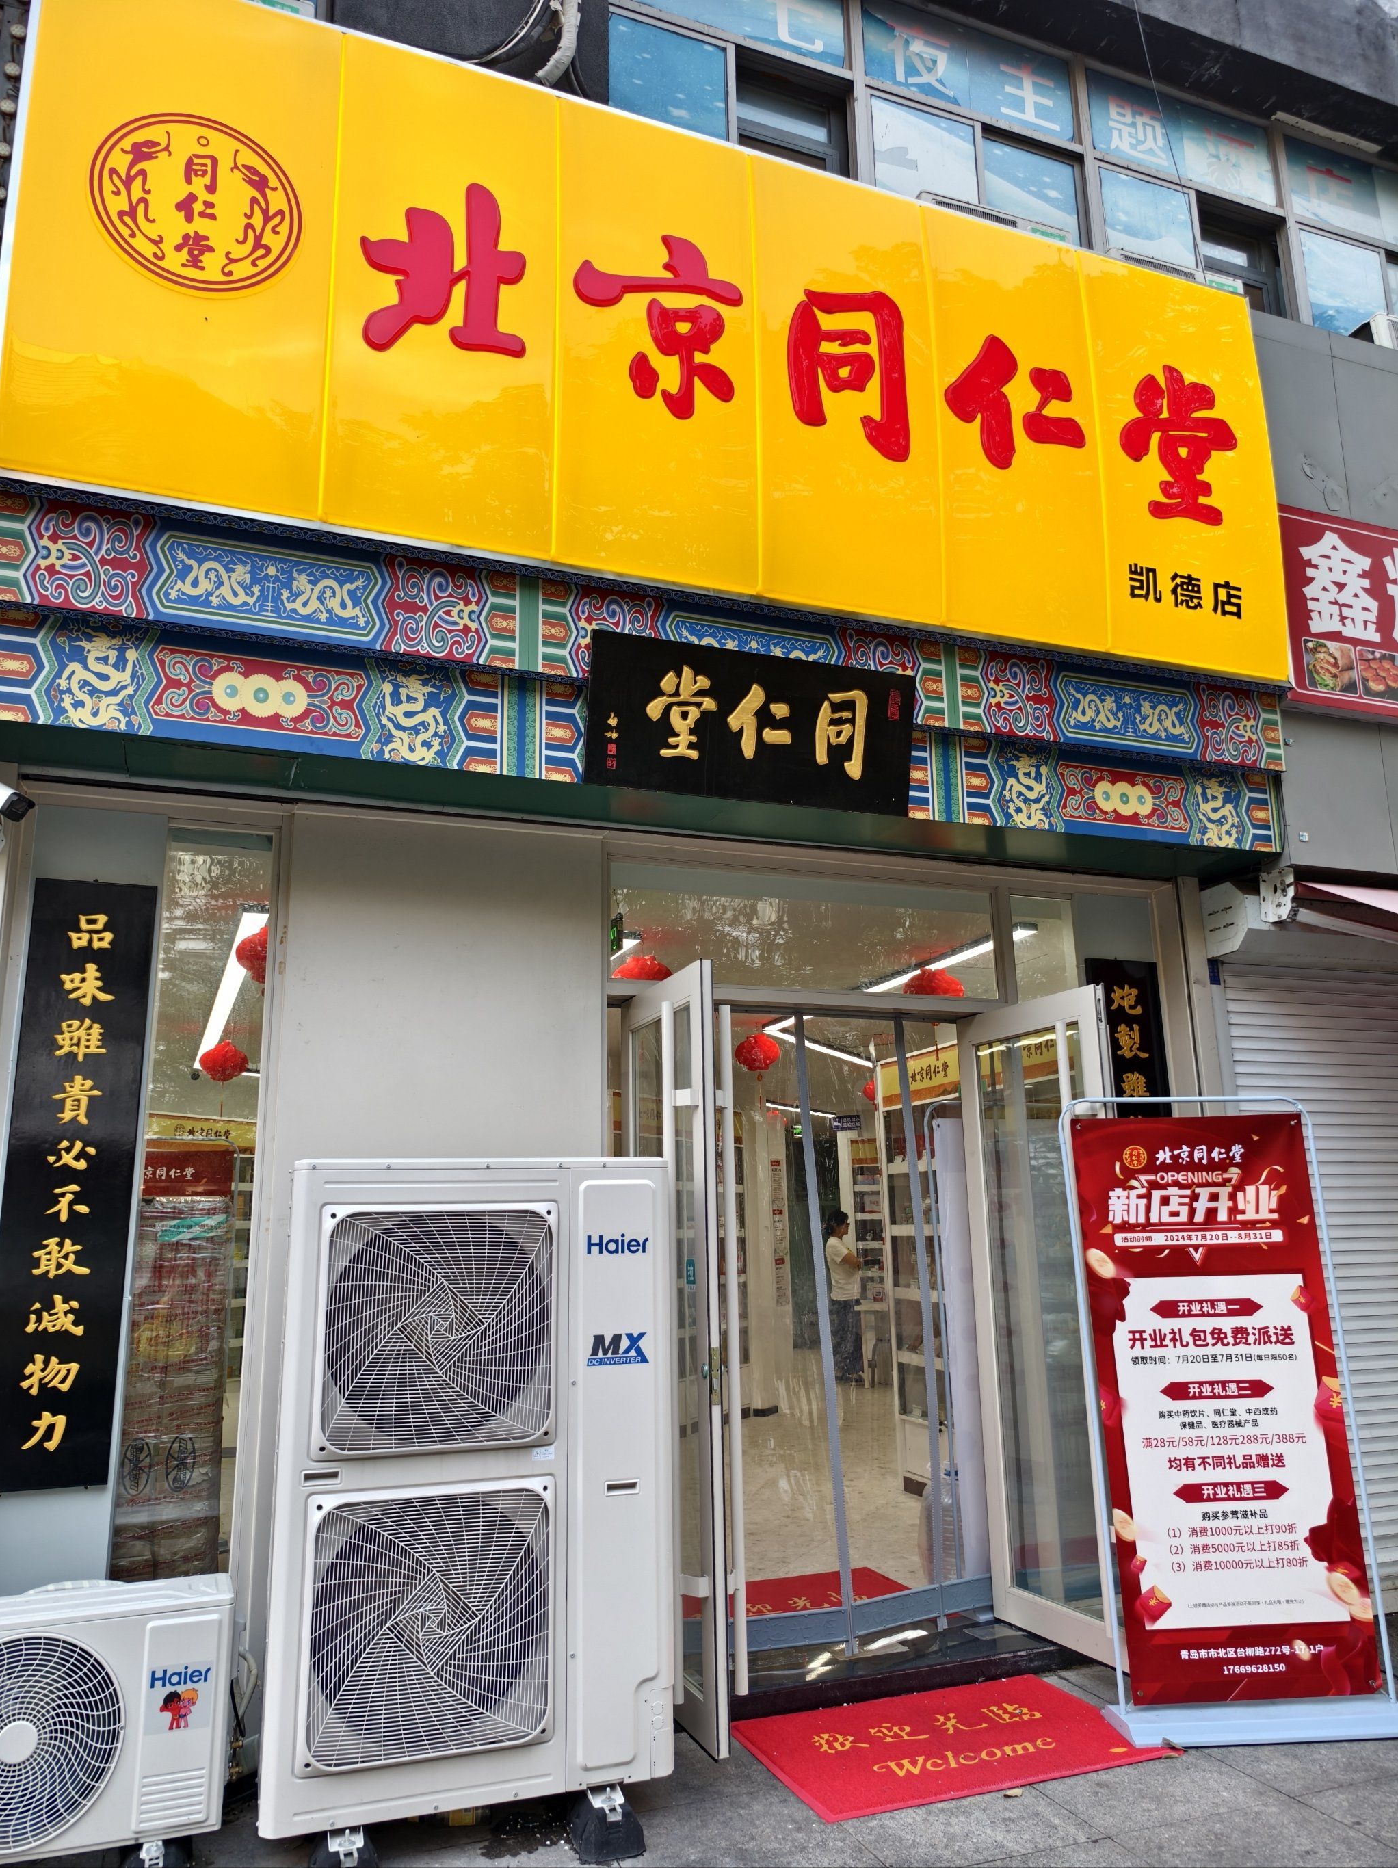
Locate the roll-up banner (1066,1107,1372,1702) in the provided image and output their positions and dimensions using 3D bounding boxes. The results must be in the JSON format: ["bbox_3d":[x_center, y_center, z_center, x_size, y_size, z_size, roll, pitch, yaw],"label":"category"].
[{"bbox_3d":[1.706,1.512,4.064,0.805,1.807,0.040,-1,-12,-4],"label":"roll-up banner"}]

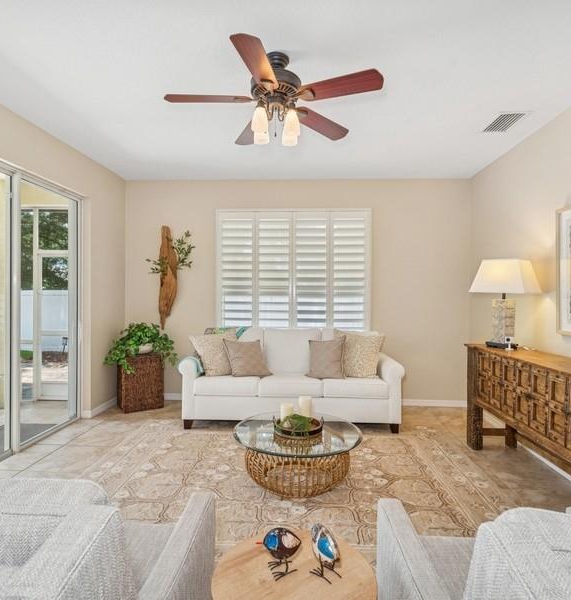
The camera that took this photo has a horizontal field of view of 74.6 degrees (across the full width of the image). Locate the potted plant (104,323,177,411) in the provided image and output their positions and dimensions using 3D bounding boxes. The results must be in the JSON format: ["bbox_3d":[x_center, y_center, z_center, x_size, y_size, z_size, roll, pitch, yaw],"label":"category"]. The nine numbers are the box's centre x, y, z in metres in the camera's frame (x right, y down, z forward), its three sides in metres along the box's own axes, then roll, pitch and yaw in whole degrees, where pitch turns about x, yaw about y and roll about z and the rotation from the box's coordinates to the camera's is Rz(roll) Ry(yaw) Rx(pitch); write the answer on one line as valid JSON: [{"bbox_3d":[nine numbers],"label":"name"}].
[{"bbox_3d":[-1.666,0.760,4.357,0.680,0.990,0.660,0,1,-36],"label":"potted plant"}]

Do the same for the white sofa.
[{"bbox_3d":[0.069,0.809,4.126,2.200,0.940,0.940,1,1,3],"label":"white sofa"}]

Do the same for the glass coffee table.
[{"bbox_3d":[0.093,1.128,2.746,0.925,0.345,0.925,1,1,4],"label":"glass coffee table"}]

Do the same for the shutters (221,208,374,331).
[{"bbox_3d":[0.081,-0.328,4.610,1.920,1.580,0.080,1,1,4],"label":"shutters"}]

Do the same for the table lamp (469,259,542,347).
[{"bbox_3d":[1.846,0.038,3.179,0.280,0.770,0.480,0,1,-30],"label":"table lamp"}]

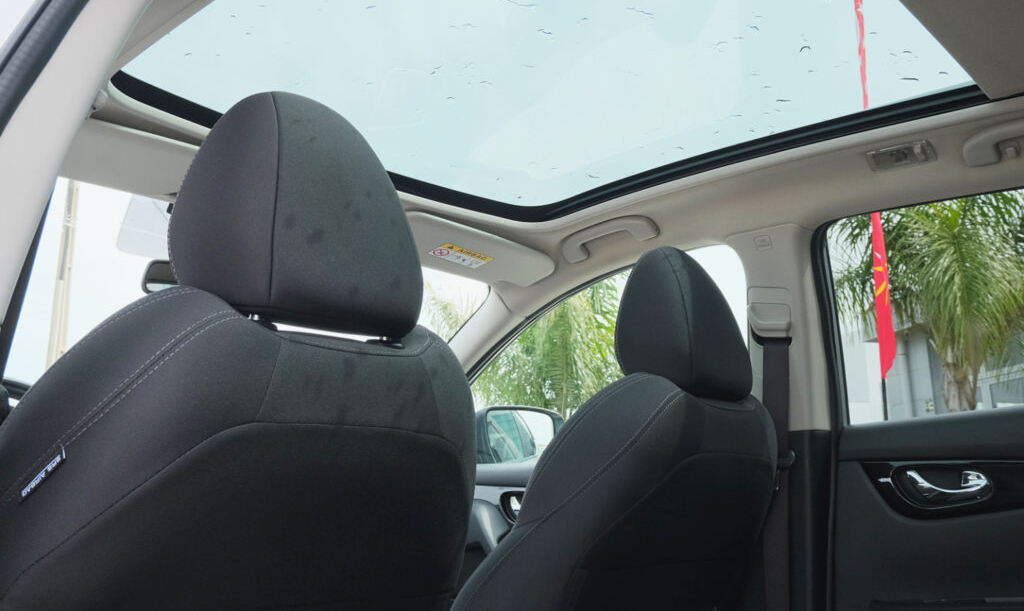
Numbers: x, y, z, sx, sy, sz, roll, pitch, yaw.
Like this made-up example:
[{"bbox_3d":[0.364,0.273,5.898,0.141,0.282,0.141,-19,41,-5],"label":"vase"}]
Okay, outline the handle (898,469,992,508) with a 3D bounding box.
[{"bbox_3d":[0.670,0.284,1.498,0.127,0.062,0.035,-9,-14,39],"label":"handle"}]

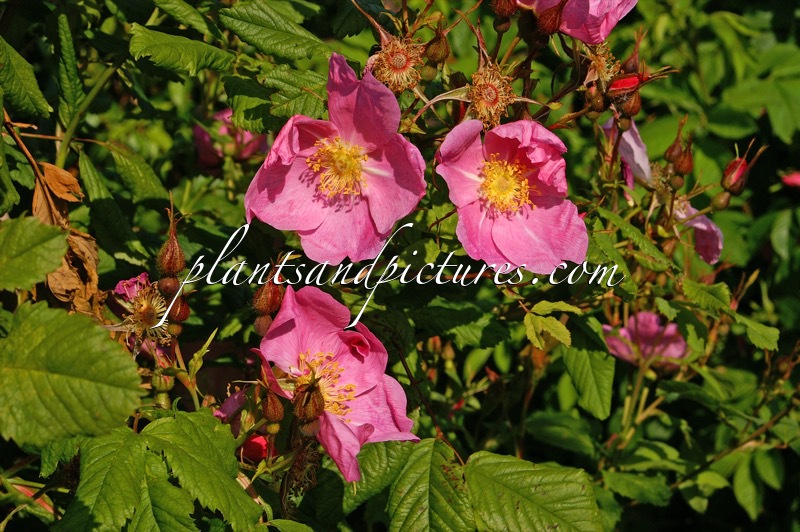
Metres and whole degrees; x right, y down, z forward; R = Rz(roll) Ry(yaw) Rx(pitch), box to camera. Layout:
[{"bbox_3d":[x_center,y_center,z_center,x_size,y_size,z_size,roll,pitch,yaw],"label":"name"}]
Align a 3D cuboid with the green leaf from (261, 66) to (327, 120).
[{"bbox_3d":[-0.039,-0.063,0.730,0.025,0.021,0.008,0,30,0],"label":"green leaf"}]

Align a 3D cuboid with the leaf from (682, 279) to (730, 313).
[{"bbox_3d":[0.126,0.012,0.820,0.021,0.008,0.012,21,63,12],"label":"leaf"}]

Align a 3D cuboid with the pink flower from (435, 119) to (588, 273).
[{"bbox_3d":[0.038,-0.024,0.685,0.053,0.053,0.026,0,0,3],"label":"pink flower"}]

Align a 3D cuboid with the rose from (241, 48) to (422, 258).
[{"bbox_3d":[-0.022,-0.036,0.680,0.062,0.071,0.029,0,0,2],"label":"rose"}]

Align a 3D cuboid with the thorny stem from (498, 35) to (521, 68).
[{"bbox_3d":[0.040,-0.078,0.730,0.003,0.013,0.003,34,9,0],"label":"thorny stem"}]

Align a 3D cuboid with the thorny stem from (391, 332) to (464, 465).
[{"bbox_3d":[0.011,0.052,0.790,0.004,0.059,0.004,-29,-6,0],"label":"thorny stem"}]

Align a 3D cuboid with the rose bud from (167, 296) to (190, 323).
[{"bbox_3d":[-0.076,0.015,0.685,0.008,0.009,0.008,-2,12,0],"label":"rose bud"}]

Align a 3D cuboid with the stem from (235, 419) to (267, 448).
[{"bbox_3d":[-0.052,0.058,0.690,0.013,0.004,0.004,-39,0,9],"label":"stem"}]

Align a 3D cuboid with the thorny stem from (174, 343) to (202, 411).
[{"bbox_3d":[-0.074,0.039,0.700,0.008,0.025,0.007,-17,12,0],"label":"thorny stem"}]

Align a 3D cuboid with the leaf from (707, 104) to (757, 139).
[{"bbox_3d":[0.143,-0.062,0.860,0.022,0.016,0.010,4,23,9],"label":"leaf"}]

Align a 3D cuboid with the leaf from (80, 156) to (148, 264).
[{"bbox_3d":[-0.118,-0.024,0.820,0.016,0.050,0.009,-27,-12,-18],"label":"leaf"}]

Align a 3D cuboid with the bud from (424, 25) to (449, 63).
[{"bbox_3d":[0.013,-0.080,0.720,0.009,0.015,0.009,0,23,0],"label":"bud"}]

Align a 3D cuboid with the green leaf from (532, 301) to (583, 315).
[{"bbox_3d":[0.061,0.016,0.770,0.019,0.005,0.009,3,31,5],"label":"green leaf"}]

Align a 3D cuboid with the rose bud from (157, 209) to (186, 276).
[{"bbox_3d":[-0.078,-0.008,0.680,0.010,0.023,0.010,-2,12,0],"label":"rose bud"}]

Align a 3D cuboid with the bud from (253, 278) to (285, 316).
[{"bbox_3d":[-0.045,0.011,0.680,0.011,0.014,0.010,3,12,-1],"label":"bud"}]

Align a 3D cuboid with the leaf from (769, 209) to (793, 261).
[{"bbox_3d":[0.181,-0.015,0.950,0.013,0.025,0.007,3,-6,25],"label":"leaf"}]

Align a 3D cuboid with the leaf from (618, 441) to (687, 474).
[{"bbox_3d":[0.113,0.085,0.890,0.030,0.010,0.016,13,52,3],"label":"leaf"}]

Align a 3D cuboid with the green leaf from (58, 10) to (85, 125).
[{"bbox_3d":[-0.124,-0.073,0.750,0.011,0.044,0.010,-9,13,-25],"label":"green leaf"}]

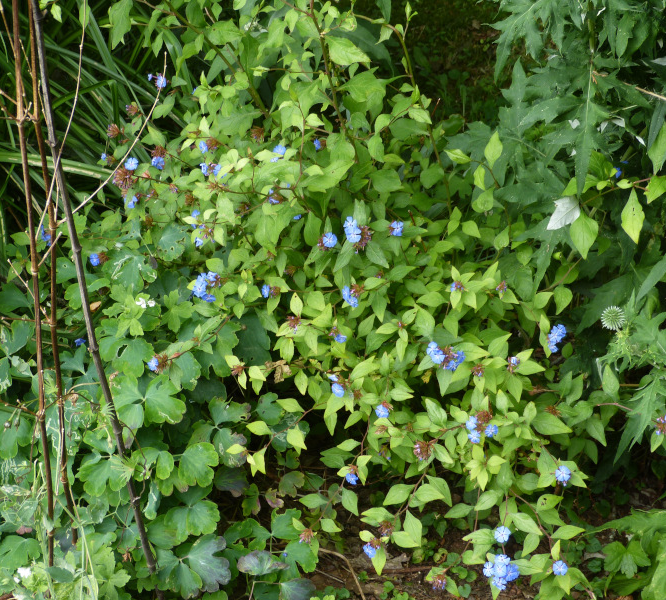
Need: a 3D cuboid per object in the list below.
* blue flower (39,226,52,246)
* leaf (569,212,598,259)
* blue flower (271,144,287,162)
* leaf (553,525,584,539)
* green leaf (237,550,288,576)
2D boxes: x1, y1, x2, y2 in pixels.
[{"bbox_3d":[-0.439,-0.097,2.580,0.022,0.029,0.018,14,28,27],"label":"blue flower"},{"bbox_3d":[0.349,-0.090,2.350,0.039,0.059,0.024,0,25,0],"label":"leaf"},{"bbox_3d":[-0.081,-0.221,2.540,0.023,0.022,0.017,0,25,0],"label":"blue flower"},{"bbox_3d":[0.313,0.309,2.250,0.042,0.009,0.023,0,25,0],"label":"leaf"},{"bbox_3d":[-0.089,0.331,2.120,0.050,0.014,0.050,16,34,25],"label":"green leaf"}]

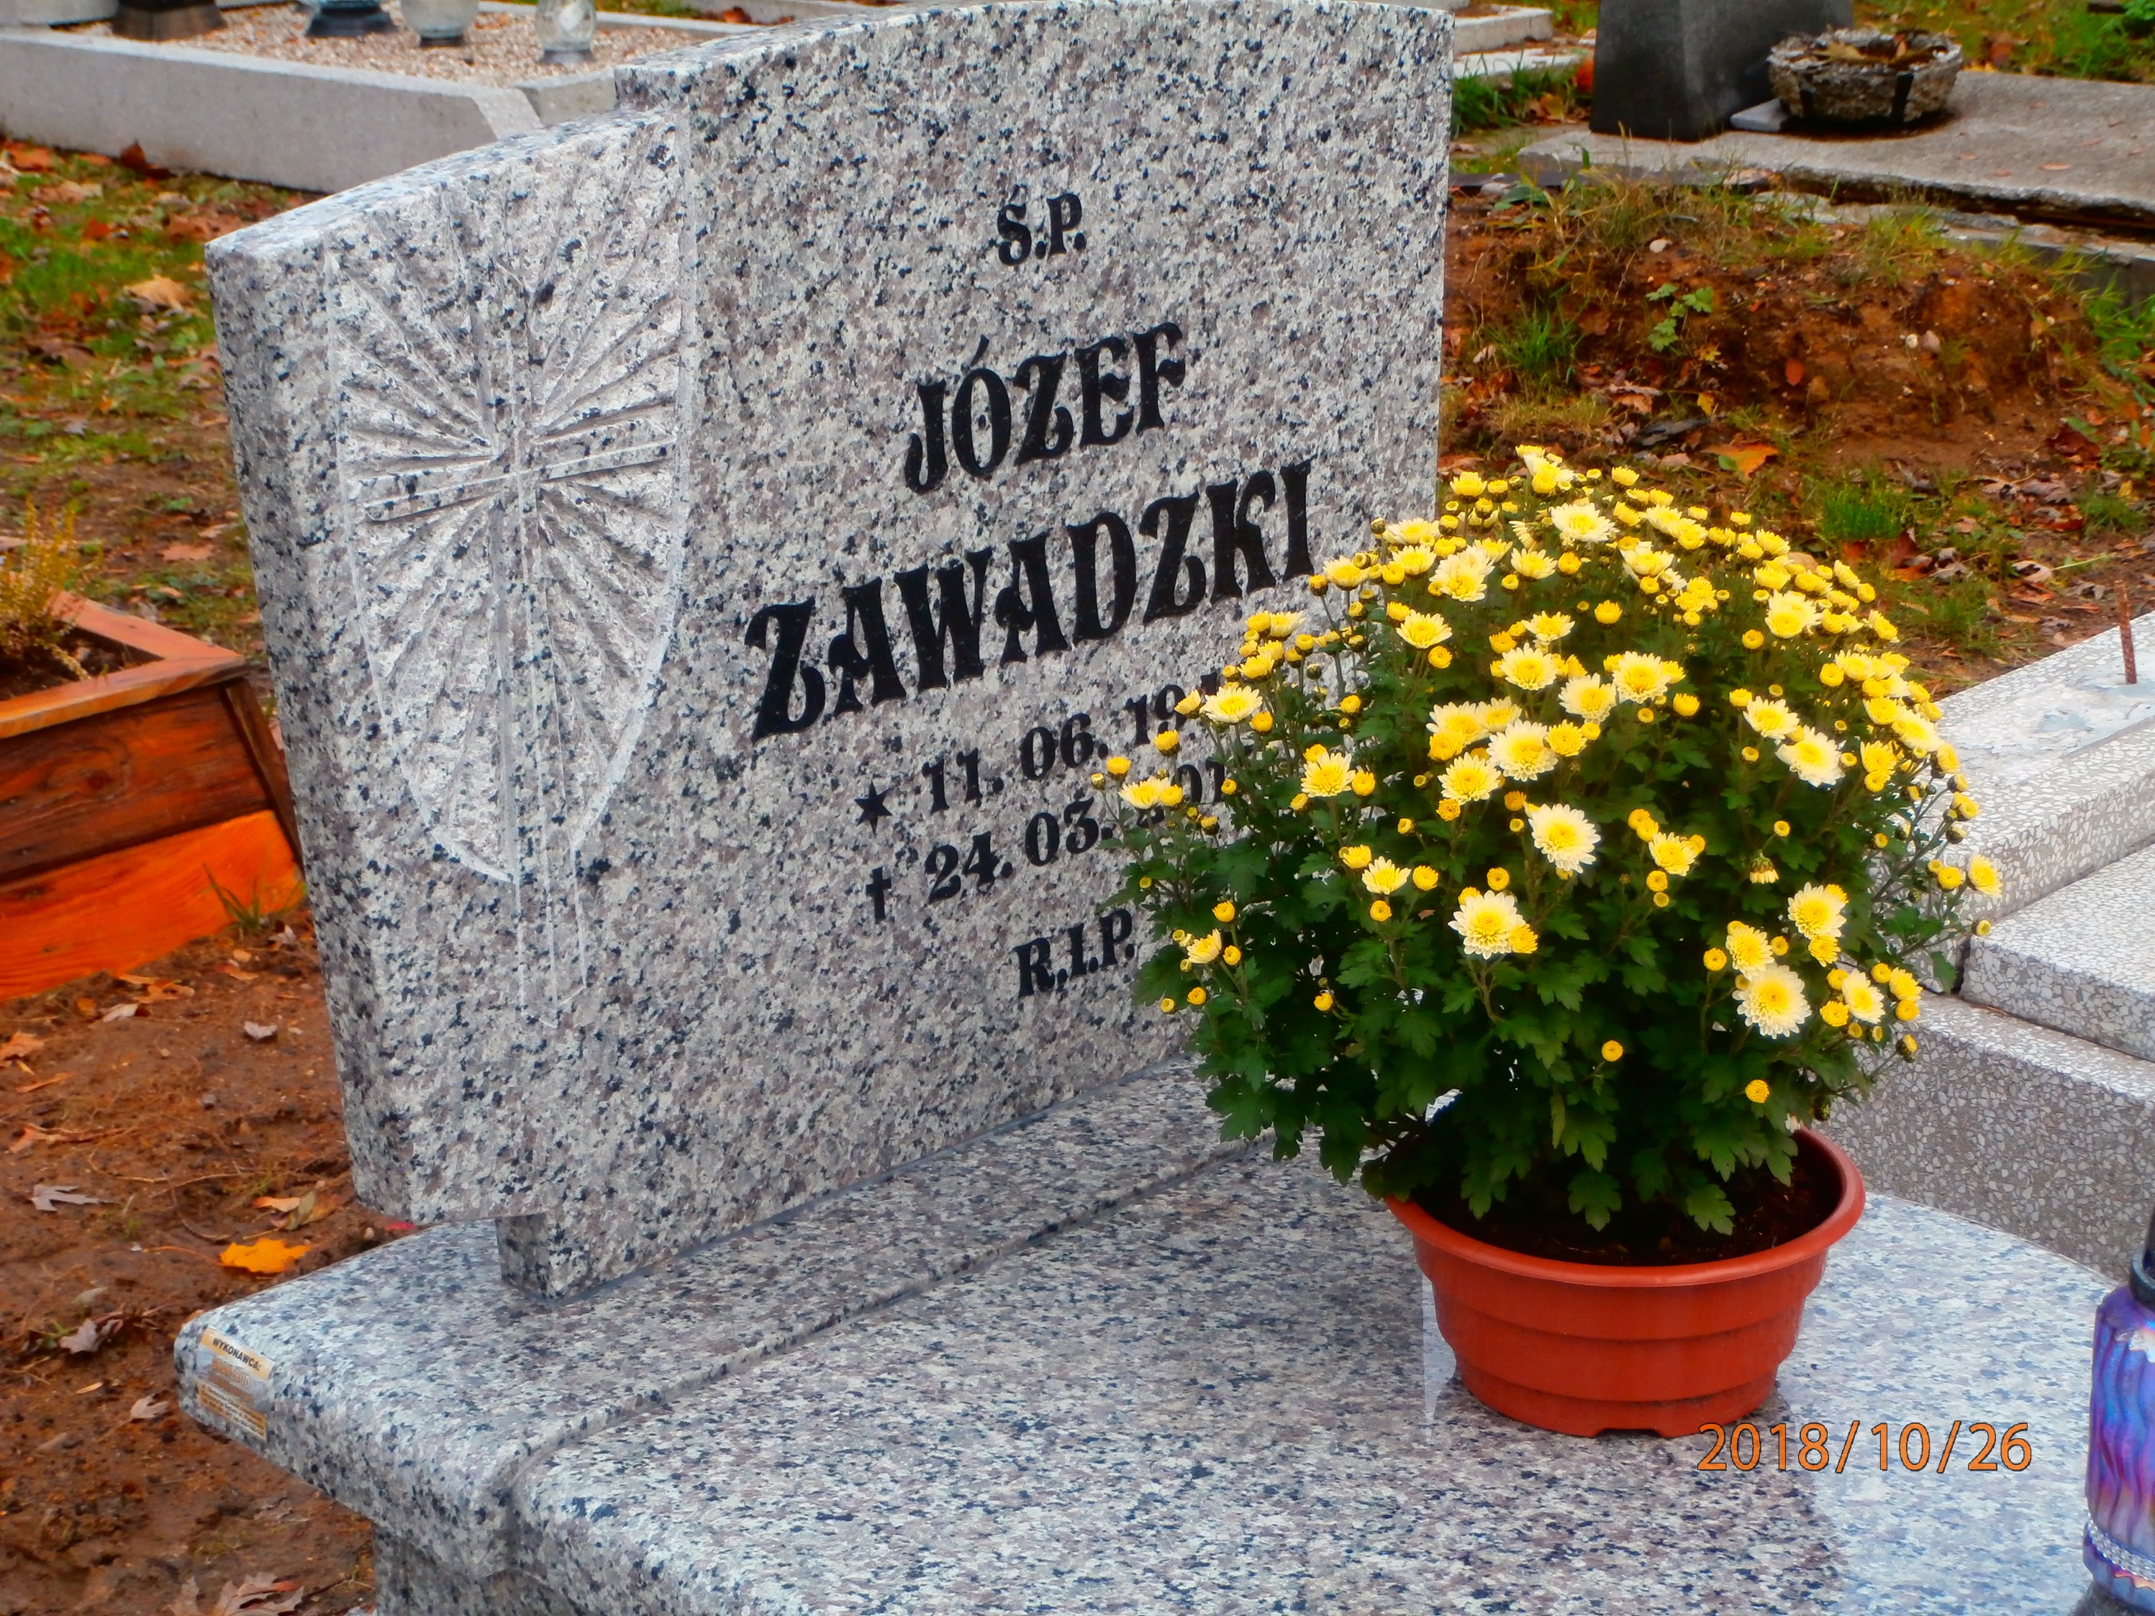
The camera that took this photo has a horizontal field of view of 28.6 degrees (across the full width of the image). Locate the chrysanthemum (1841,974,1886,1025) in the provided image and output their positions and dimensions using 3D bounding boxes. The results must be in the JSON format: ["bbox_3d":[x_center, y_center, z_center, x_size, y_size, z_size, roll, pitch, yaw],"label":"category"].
[{"bbox_3d":[0.384,0.093,2.065,0.016,0.028,0.028,-29,0,39],"label":"chrysanthemum"}]

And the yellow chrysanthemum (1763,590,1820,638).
[{"bbox_3d":[0.351,-0.096,2.080,0.026,0.015,0.026,-7,44,-14],"label":"yellow chrysanthemum"}]

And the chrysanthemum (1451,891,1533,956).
[{"bbox_3d":[0.198,0.055,2.021,0.035,0.017,0.035,2,54,11],"label":"chrysanthemum"}]

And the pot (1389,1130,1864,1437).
[{"bbox_3d":[0.295,0.248,2.301,0.255,0.116,0.255,0,21,0],"label":"pot"}]

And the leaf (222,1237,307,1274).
[{"bbox_3d":[-0.665,0.369,3.467,0.070,0.016,0.057,-5,20,-11],"label":"leaf"}]

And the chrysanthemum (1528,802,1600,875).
[{"bbox_3d":[0.229,0.014,1.988,0.035,0.035,0.015,0,-9,0],"label":"chrysanthemum"}]

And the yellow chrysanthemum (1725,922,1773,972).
[{"bbox_3d":[0.321,0.066,2.021,0.025,0.014,0.025,2,57,11],"label":"yellow chrysanthemum"}]

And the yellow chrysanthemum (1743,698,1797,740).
[{"bbox_3d":[0.338,-0.043,2.063,0.029,0.017,0.029,20,42,0],"label":"yellow chrysanthemum"}]

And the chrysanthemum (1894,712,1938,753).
[{"bbox_3d":[0.407,-0.037,2.053,0.029,0.029,0.013,-28,-8,-45],"label":"chrysanthemum"}]

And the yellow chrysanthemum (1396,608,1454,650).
[{"bbox_3d":[0.168,-0.086,2.044,0.027,0.012,0.027,-4,37,5],"label":"yellow chrysanthemum"}]

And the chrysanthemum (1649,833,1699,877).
[{"bbox_3d":[0.283,0.022,2.011,0.022,0.013,0.022,7,50,22],"label":"chrysanthemum"}]

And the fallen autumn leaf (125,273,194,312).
[{"bbox_3d":[-1.337,-0.751,6.161,0.095,0.030,0.083,-5,21,-12],"label":"fallen autumn leaf"}]

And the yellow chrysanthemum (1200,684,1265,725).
[{"bbox_3d":[0.076,-0.051,2.096,0.031,0.014,0.031,-12,30,2],"label":"yellow chrysanthemum"}]

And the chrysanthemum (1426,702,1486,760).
[{"bbox_3d":[0.185,-0.038,2.062,0.031,0.018,0.031,0,49,0],"label":"chrysanthemum"}]

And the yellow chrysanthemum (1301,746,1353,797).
[{"bbox_3d":[0.123,-0.017,2.086,0.027,0.016,0.027,-4,48,0],"label":"yellow chrysanthemum"}]

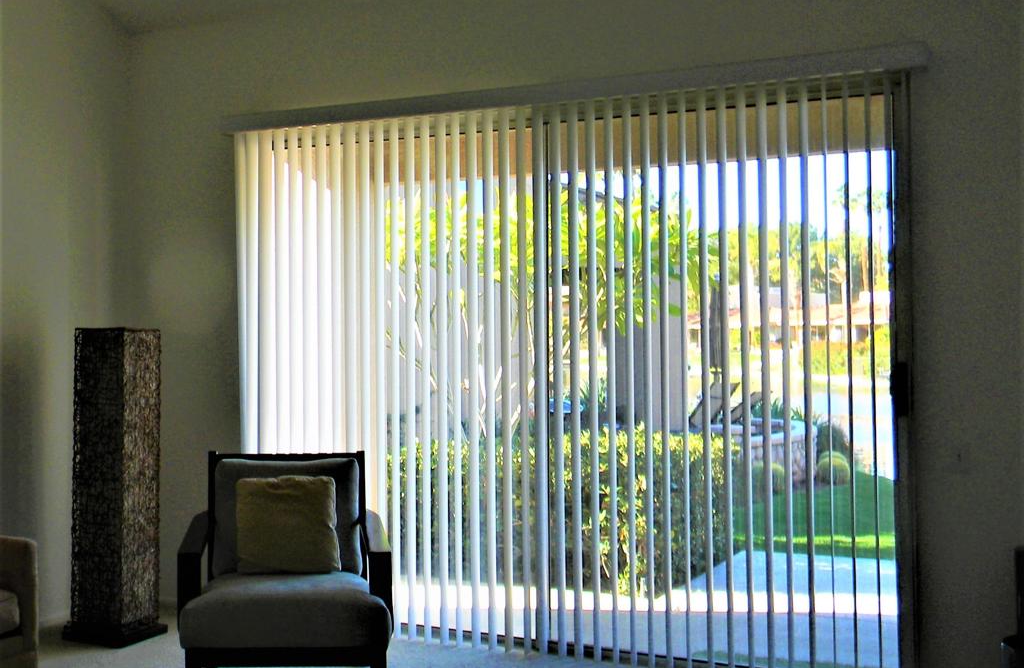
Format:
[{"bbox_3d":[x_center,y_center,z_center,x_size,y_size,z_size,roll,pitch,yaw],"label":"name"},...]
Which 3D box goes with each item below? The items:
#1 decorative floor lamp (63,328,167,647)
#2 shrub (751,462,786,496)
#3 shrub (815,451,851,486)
[{"bbox_3d":[-1.821,0.683,3.834,0.300,1.404,0.300,0,-2,18],"label":"decorative floor lamp"},{"bbox_3d":[2.627,1.474,8.450,0.360,0.360,0.370,0,-2,17],"label":"shrub"},{"bbox_3d":[3.482,1.461,9.000,0.380,0.380,0.400,-1,-2,21],"label":"shrub"}]

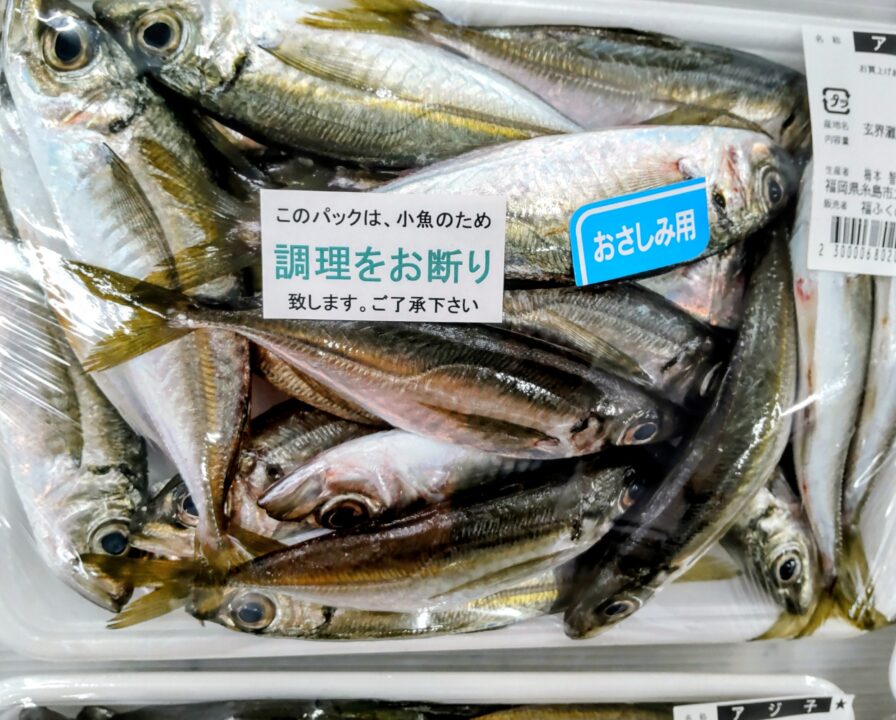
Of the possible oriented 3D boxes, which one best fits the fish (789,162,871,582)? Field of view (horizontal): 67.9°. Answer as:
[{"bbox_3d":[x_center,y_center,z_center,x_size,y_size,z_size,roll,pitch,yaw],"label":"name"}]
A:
[{"bbox_3d":[0.120,0.001,0.213,0.036,0.026,0.143,-3,90,-45],"label":"fish"}]

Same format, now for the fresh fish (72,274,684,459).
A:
[{"bbox_3d":[-0.021,0.005,0.207,0.185,0.026,0.041,10,120,0],"label":"fresh fish"}]

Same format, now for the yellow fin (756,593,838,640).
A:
[{"bbox_3d":[0.114,0.083,0.217,0.029,0.007,0.015,-29,84,0],"label":"yellow fin"}]

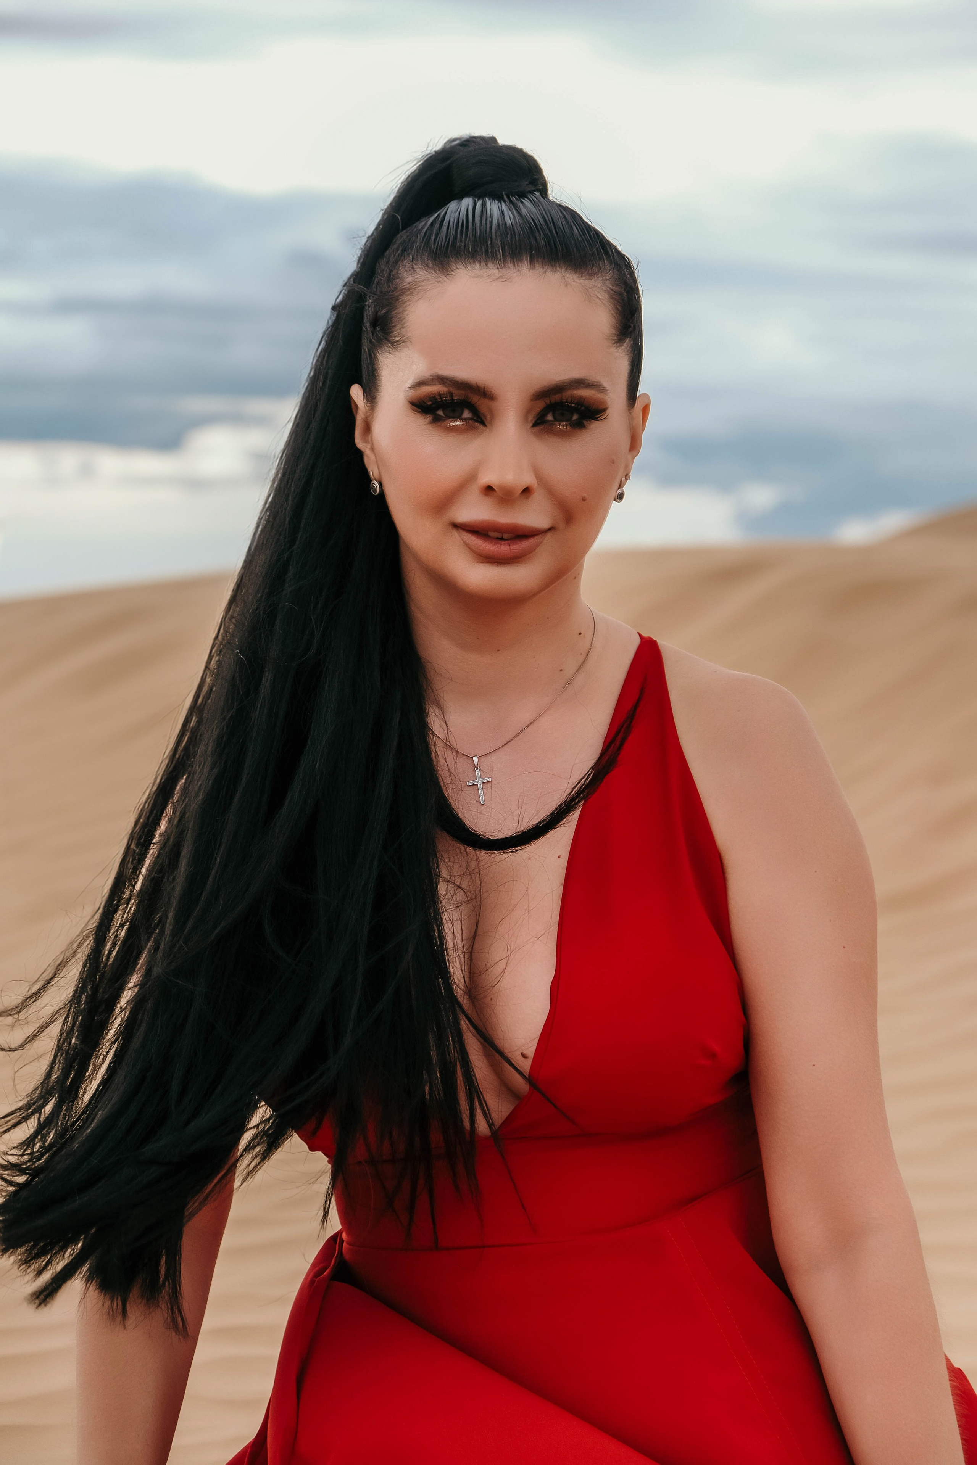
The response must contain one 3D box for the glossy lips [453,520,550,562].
[{"bbox_3d":[0.007,-0.106,1.770,0.053,0.022,0.020,2,6,-3],"label":"glossy lips"}]

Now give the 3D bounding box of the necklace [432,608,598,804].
[{"bbox_3d":[0.002,-0.018,1.865,0.125,0.117,0.120,0,2,3],"label":"necklace"}]

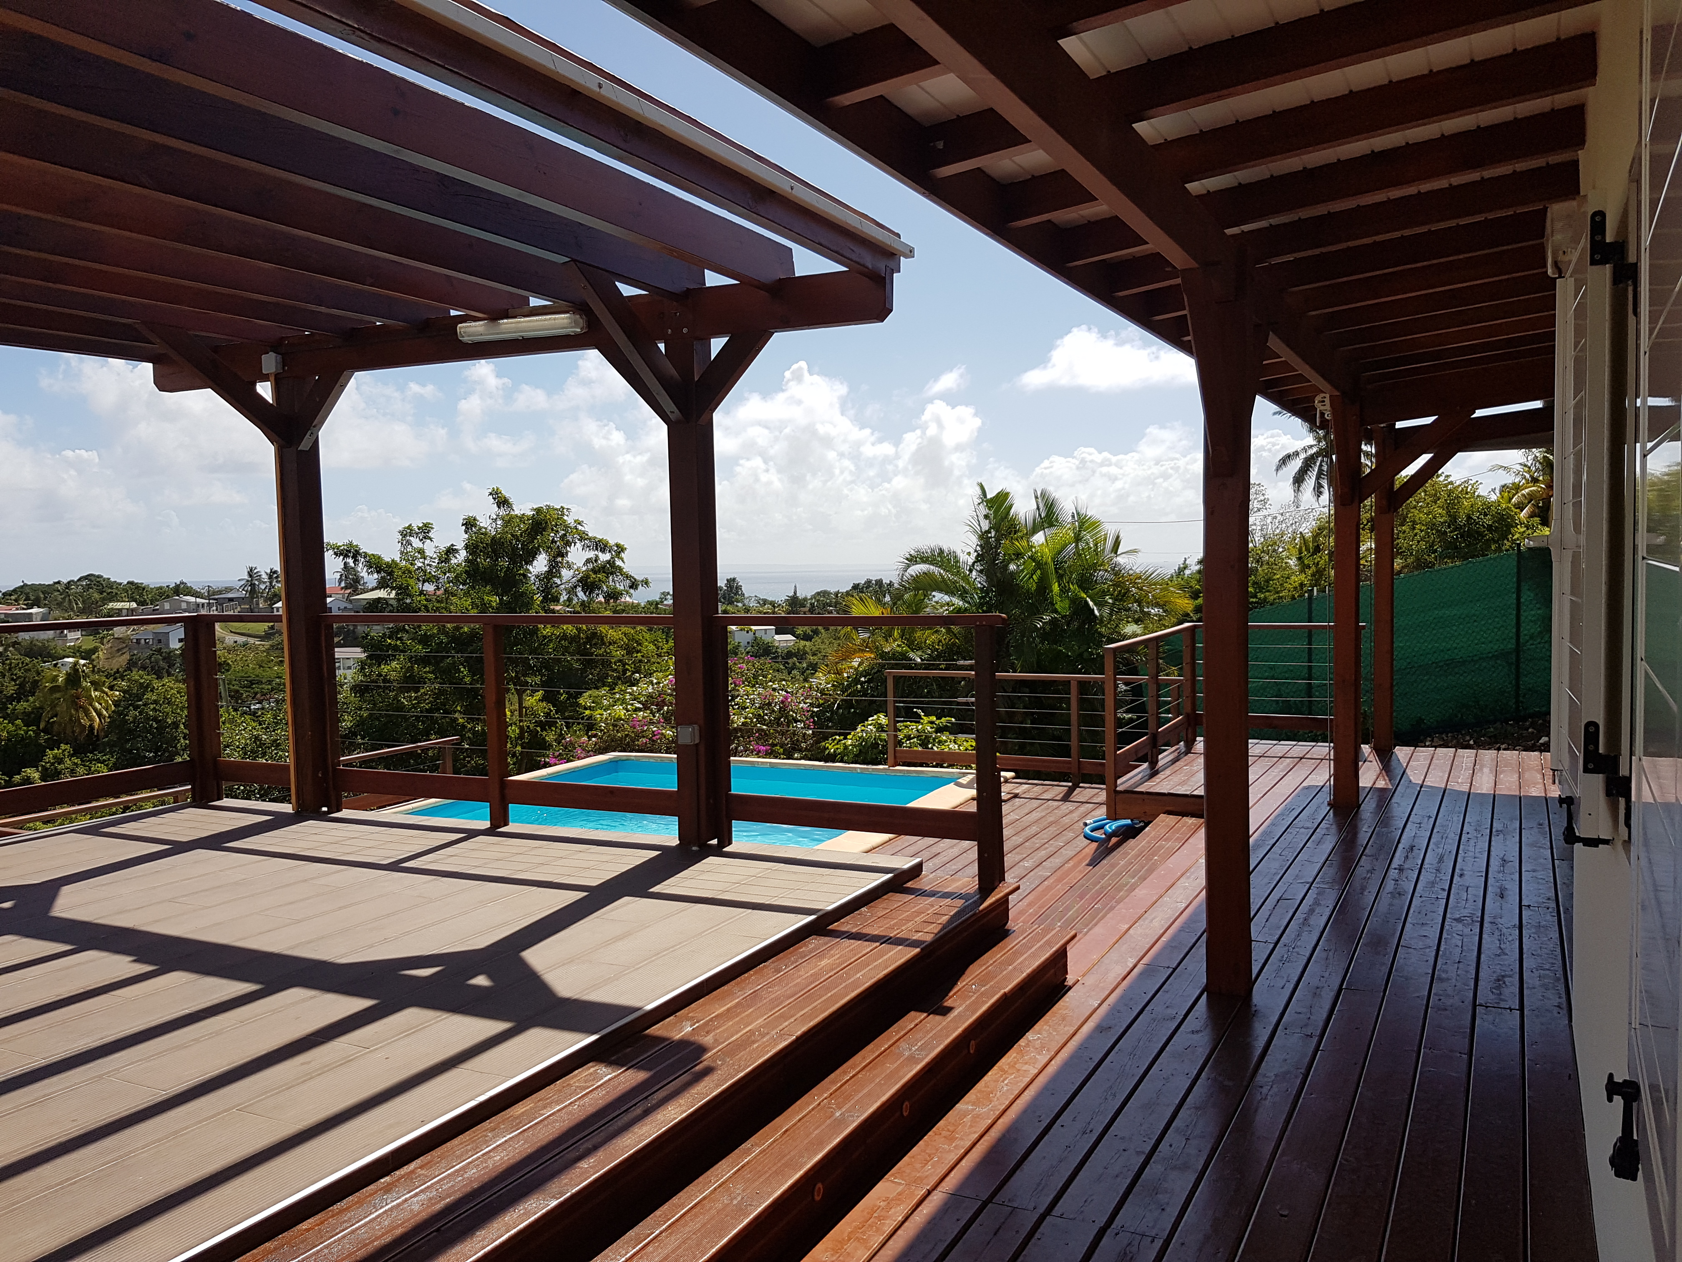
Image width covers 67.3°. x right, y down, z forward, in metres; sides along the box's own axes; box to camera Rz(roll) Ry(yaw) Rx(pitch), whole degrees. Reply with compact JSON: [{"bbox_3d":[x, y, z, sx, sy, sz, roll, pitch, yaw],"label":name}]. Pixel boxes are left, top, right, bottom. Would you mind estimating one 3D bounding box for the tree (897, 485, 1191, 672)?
[{"bbox_3d":[2.382,0.248,14.613,3.209,3.867,3.000,-1,3,9],"label":"tree"}]

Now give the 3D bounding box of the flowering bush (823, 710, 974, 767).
[{"bbox_3d":[0.647,1.221,13.323,1.564,0.769,1.100,-1,3,3],"label":"flowering bush"}]

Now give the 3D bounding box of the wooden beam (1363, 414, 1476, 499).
[{"bbox_3d":[3.403,-1.062,7.576,0.778,0.124,0.080,-43,-16,24],"label":"wooden beam"}]

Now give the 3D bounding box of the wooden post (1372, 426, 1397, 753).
[{"bbox_3d":[4.262,-0.322,9.892,0.140,2.537,0.140,0,4,28],"label":"wooden post"}]

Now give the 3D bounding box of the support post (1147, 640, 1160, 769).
[{"bbox_3d":[2.334,0.550,9.419,0.066,0.955,0.066,0,4,28],"label":"support post"}]

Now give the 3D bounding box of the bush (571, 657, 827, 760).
[{"bbox_3d":[-1.580,1.004,14.341,2.939,1.401,1.800,-2,3,-6],"label":"bush"}]

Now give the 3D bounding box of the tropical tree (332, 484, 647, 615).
[{"bbox_3d":[-4.808,0.299,17.635,4.254,4.594,4.000,-2,3,-15],"label":"tropical tree"}]

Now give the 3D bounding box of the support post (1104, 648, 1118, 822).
[{"bbox_3d":[1.854,0.700,8.634,0.066,1.196,0.066,0,4,28],"label":"support post"}]

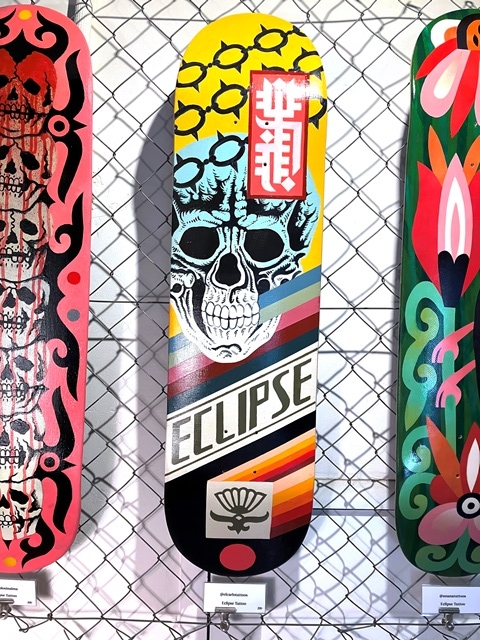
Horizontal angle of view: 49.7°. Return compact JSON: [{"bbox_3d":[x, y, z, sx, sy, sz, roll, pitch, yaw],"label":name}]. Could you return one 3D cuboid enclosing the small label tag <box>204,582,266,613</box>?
[{"bbox_3d":[-0.007,0.403,0.750,0.089,0.044,0.003,2,3,1],"label":"small label tag"}]

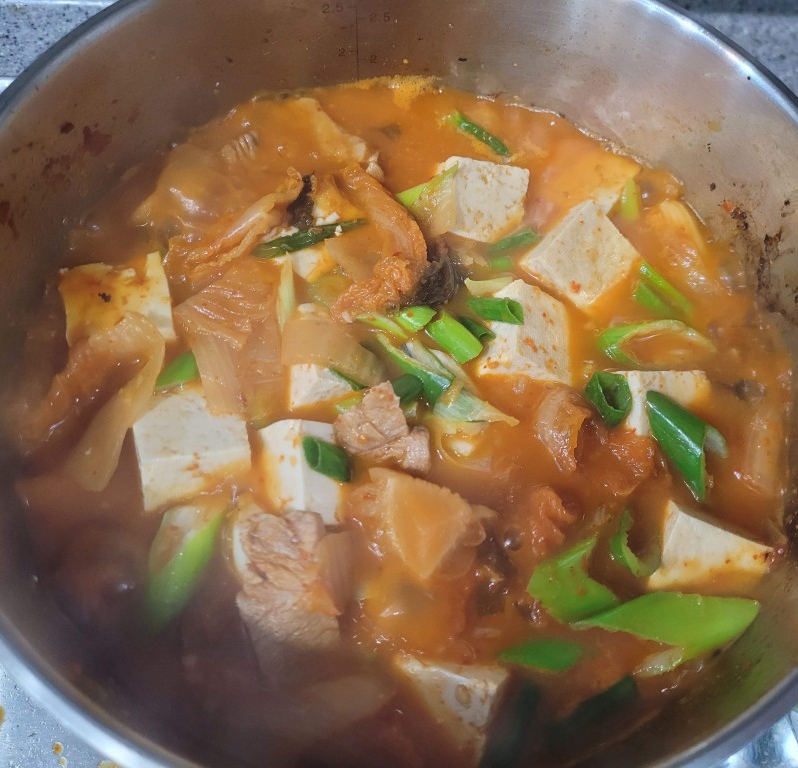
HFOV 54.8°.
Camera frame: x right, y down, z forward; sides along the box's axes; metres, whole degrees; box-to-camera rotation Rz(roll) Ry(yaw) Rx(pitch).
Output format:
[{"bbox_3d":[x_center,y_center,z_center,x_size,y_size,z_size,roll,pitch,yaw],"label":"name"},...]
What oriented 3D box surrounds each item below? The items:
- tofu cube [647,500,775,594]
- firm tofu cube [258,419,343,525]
[{"bbox_3d":[0.075,0.044,0.197,0.025,0.021,0.021,22,92,-6],"label":"tofu cube"},{"bbox_3d":[-0.024,0.023,0.198,0.021,0.021,0.022,-17,73,39],"label":"firm tofu cube"}]

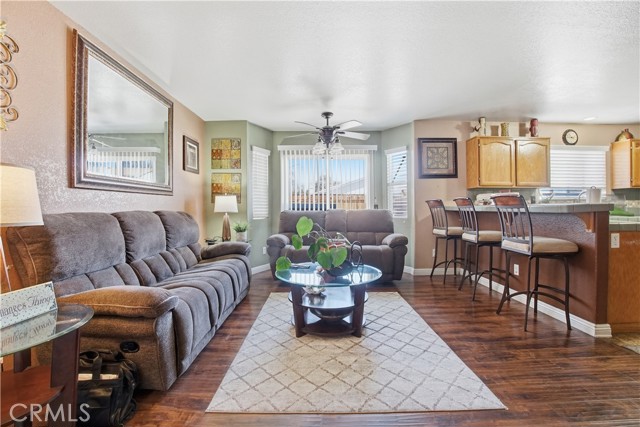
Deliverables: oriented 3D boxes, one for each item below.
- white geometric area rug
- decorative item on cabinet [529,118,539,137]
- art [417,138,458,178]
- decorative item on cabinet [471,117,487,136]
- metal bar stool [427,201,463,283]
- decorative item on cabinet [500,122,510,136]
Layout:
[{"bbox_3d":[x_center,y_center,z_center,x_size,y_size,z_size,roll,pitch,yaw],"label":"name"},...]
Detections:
[{"bbox_3d":[0.186,1.010,2.384,1.580,0.012,1.960,0,1,0],"label":"white geometric area rug"},{"bbox_3d":[3.238,-1.270,4.007,0.115,0.290,0.110,0,1,0],"label":"decorative item on cabinet"},{"bbox_3d":[1.861,-0.873,4.189,0.610,0.630,0.030,0,1,0],"label":"art"},{"bbox_3d":[2.404,-1.275,3.997,0.190,0.300,0.110,0,1,0],"label":"decorative item on cabinet"},{"bbox_3d":[1.930,0.400,3.950,0.540,1.170,0.460,0,2,-7],"label":"metal bar stool"},{"bbox_3d":[2.815,-1.246,4.027,0.105,0.240,0.105,0,1,0],"label":"decorative item on cabinet"}]

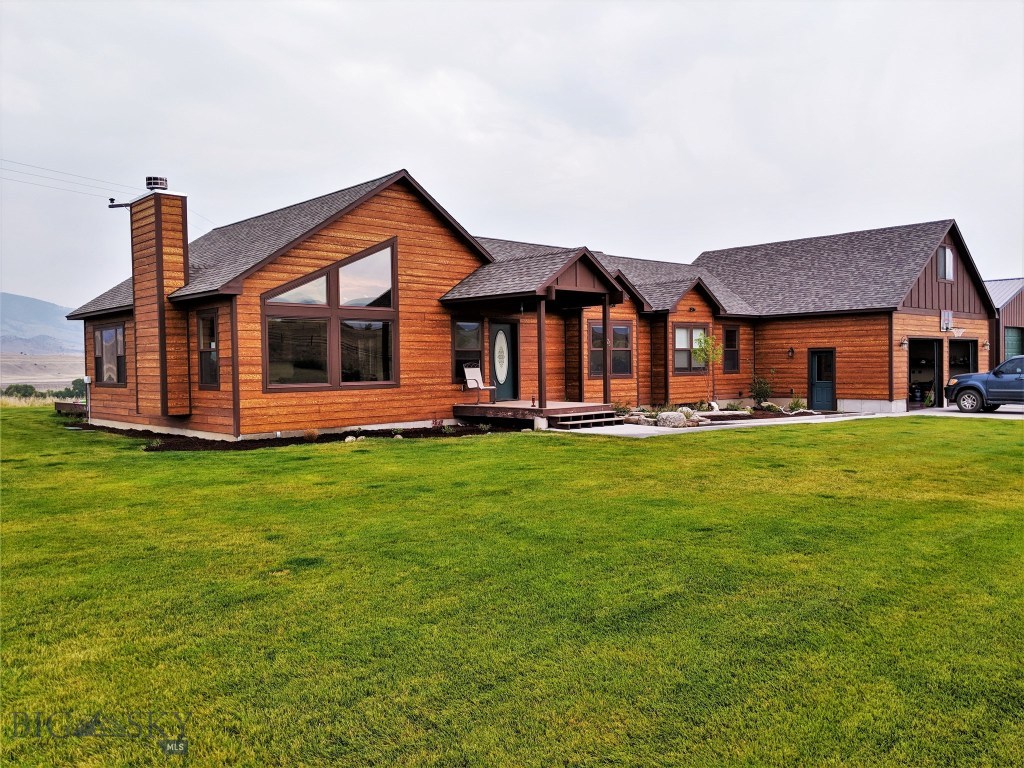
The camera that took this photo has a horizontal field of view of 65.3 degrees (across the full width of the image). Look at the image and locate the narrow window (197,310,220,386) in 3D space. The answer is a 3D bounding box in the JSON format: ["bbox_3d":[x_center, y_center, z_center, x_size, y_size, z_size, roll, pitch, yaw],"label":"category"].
[{"bbox_3d":[-6.446,-0.714,16.900,0.121,1.711,1.047,-3,2,-44],"label":"narrow window"}]

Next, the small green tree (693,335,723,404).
[{"bbox_3d":[6.298,-0.449,25.600,0.974,2.276,0.974,-3,2,-44],"label":"small green tree"}]

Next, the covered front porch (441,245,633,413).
[{"bbox_3d":[0.530,-1.302,19.536,3.170,3.824,3.321,-3,2,-44],"label":"covered front porch"}]

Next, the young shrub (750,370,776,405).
[{"bbox_3d":[8.782,0.105,28.000,0.799,1.297,0.799,-3,2,-44],"label":"young shrub"}]

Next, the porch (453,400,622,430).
[{"bbox_3d":[0.672,0.751,19.485,2.465,0.483,3.623,-3,2,-44],"label":"porch"}]

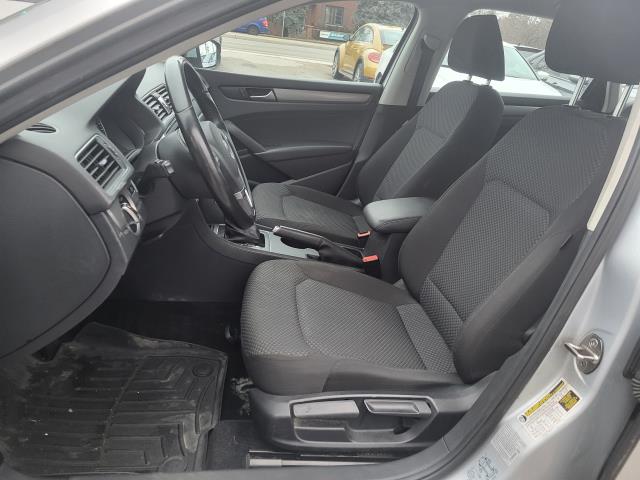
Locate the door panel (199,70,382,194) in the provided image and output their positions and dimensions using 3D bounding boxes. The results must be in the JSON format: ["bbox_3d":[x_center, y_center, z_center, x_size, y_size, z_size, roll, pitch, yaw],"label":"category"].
[{"bbox_3d":[-0.186,-0.418,2.169,0.920,0.620,0.130,2,22,-9],"label":"door panel"}]

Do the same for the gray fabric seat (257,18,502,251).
[{"bbox_3d":[0.176,-0.397,1.849,0.880,0.930,0.520,2,22,-9],"label":"gray fabric seat"}]

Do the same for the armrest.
[{"bbox_3d":[0.288,-0.090,1.587,0.300,0.090,0.150,2,22,-9],"label":"armrest"}]

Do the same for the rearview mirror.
[{"bbox_3d":[-0.525,-0.846,2.179,0.130,0.145,0.210,8,22,4],"label":"rearview mirror"}]

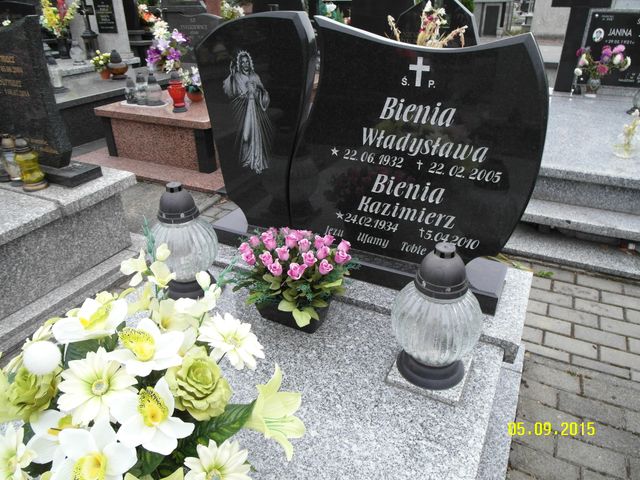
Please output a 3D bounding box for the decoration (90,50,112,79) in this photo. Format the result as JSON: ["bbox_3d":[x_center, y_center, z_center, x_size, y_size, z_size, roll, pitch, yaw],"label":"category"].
[{"bbox_3d":[-2.410,-1.932,4.929,0.200,0.280,0.190,13,32,24],"label":"decoration"}]

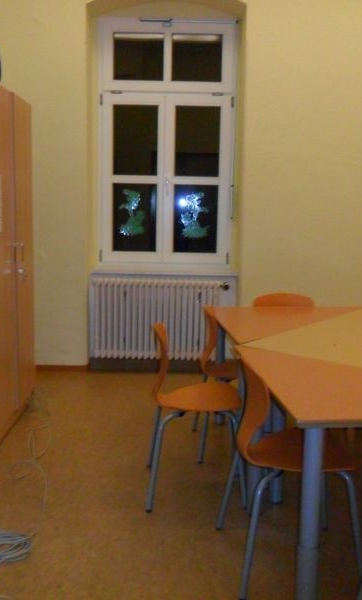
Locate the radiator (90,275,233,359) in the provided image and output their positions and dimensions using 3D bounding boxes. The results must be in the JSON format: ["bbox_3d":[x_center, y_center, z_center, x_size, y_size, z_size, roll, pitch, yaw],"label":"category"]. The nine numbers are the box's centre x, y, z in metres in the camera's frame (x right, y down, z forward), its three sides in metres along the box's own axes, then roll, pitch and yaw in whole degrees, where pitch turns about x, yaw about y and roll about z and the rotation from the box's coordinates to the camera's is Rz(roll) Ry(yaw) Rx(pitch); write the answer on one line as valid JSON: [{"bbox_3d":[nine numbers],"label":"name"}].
[{"bbox_3d":[-0.182,0.149,4.862,0.965,0.634,0.150,1,9,-1],"label":"radiator"}]

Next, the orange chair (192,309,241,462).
[{"bbox_3d":[0.316,0.421,3.373,0.472,0.776,0.479,1,9,-4],"label":"orange chair"}]

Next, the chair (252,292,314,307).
[{"bbox_3d":[0.616,0.363,3.764,0.479,0.776,0.472,1,9,-1],"label":"chair"}]

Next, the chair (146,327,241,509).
[{"bbox_3d":[0.073,0.498,2.876,0.472,0.776,0.479,1,9,-5],"label":"chair"}]

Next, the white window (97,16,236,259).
[{"bbox_3d":[-0.114,-1.207,4.950,1.060,1.897,0.120,1,9,-1],"label":"white window"}]

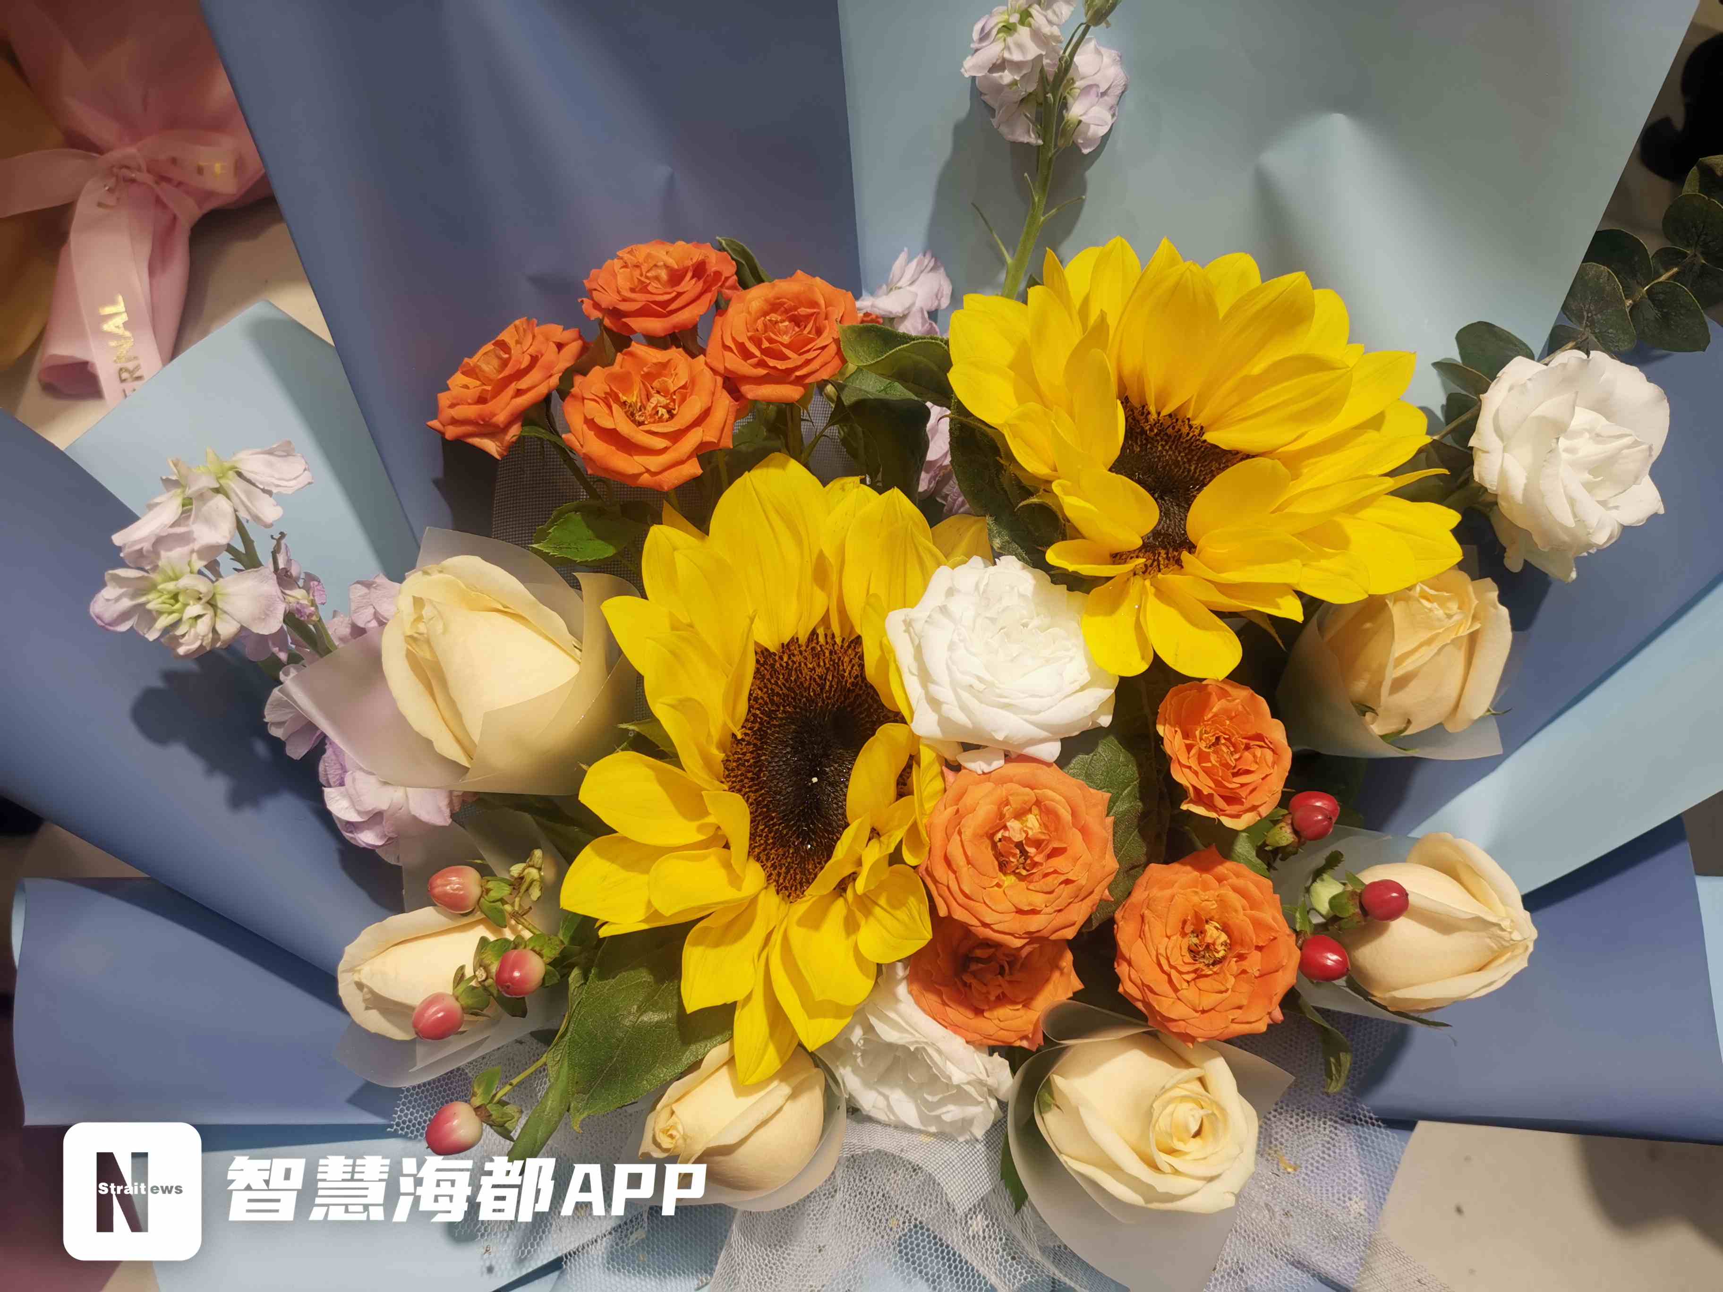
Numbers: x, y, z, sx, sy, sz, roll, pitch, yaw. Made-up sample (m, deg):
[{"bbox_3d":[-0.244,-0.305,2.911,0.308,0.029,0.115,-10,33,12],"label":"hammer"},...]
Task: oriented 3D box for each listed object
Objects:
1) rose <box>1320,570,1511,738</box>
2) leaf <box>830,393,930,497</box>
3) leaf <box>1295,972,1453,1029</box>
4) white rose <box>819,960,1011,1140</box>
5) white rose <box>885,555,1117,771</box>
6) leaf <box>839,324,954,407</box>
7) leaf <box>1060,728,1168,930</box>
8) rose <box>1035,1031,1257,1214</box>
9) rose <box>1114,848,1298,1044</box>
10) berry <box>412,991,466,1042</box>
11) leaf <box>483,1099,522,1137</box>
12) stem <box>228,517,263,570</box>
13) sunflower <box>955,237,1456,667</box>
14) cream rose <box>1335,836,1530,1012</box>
[{"bbox_3d":[0.173,0.001,0.420,0.054,0.054,0.054,0,63,-27],"label":"rose"},{"bbox_3d":[0.006,-0.058,0.395,0.027,0.012,0.034,0,96,0],"label":"leaf"},{"bbox_3d":[0.155,0.107,0.405,0.047,0.010,0.008,20,74,-6],"label":"leaf"},{"bbox_3d":[0.016,0.121,0.405,0.059,0.057,0.046,0,21,3],"label":"white rose"},{"bbox_3d":[0.037,0.004,0.365,0.060,0.043,0.060,2,72,-7],"label":"white rose"},{"bbox_3d":[0.011,-0.083,0.395,0.036,0.012,0.027,12,57,4],"label":"leaf"},{"bbox_3d":[0.071,0.055,0.400,0.034,0.012,0.060,6,71,-14],"label":"leaf"},{"bbox_3d":[0.077,0.130,0.365,0.055,0.052,0.050,0,72,-9],"label":"rose"},{"bbox_3d":[0.092,0.080,0.357,0.048,0.034,0.050,0,75,10],"label":"rose"},{"bbox_3d":[-0.113,0.099,0.360,0.015,0.013,0.013,-25,89,-34],"label":"berry"},{"bbox_3d":[-0.103,0.135,0.385,0.012,0.005,0.008,31,58,6],"label":"leaf"},{"bbox_3d":[-0.194,-0.033,0.425,0.004,0.020,0.004,-24,18,0],"label":"stem"},{"bbox_3d":[0.097,-0.053,0.380,0.138,0.057,0.130,0,63,-14],"label":"sunflower"},{"bbox_3d":[0.170,0.083,0.400,0.058,0.053,0.053,5,90,25],"label":"cream rose"}]

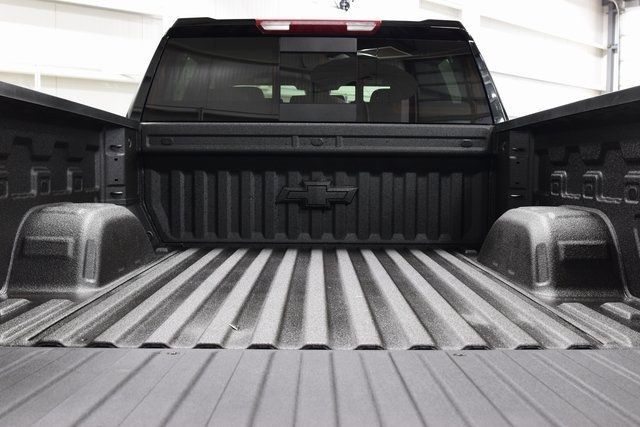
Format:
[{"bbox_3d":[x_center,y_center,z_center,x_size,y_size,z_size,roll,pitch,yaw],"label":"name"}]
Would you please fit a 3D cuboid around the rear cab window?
[{"bbox_3d":[-0.006,-0.645,3.022,1.620,0.440,0.080,0,-10,0],"label":"rear cab window"}]

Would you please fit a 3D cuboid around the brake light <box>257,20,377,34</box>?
[{"bbox_3d":[-0.007,-0.888,3.055,0.590,0.065,0.070,0,4,0],"label":"brake light"}]

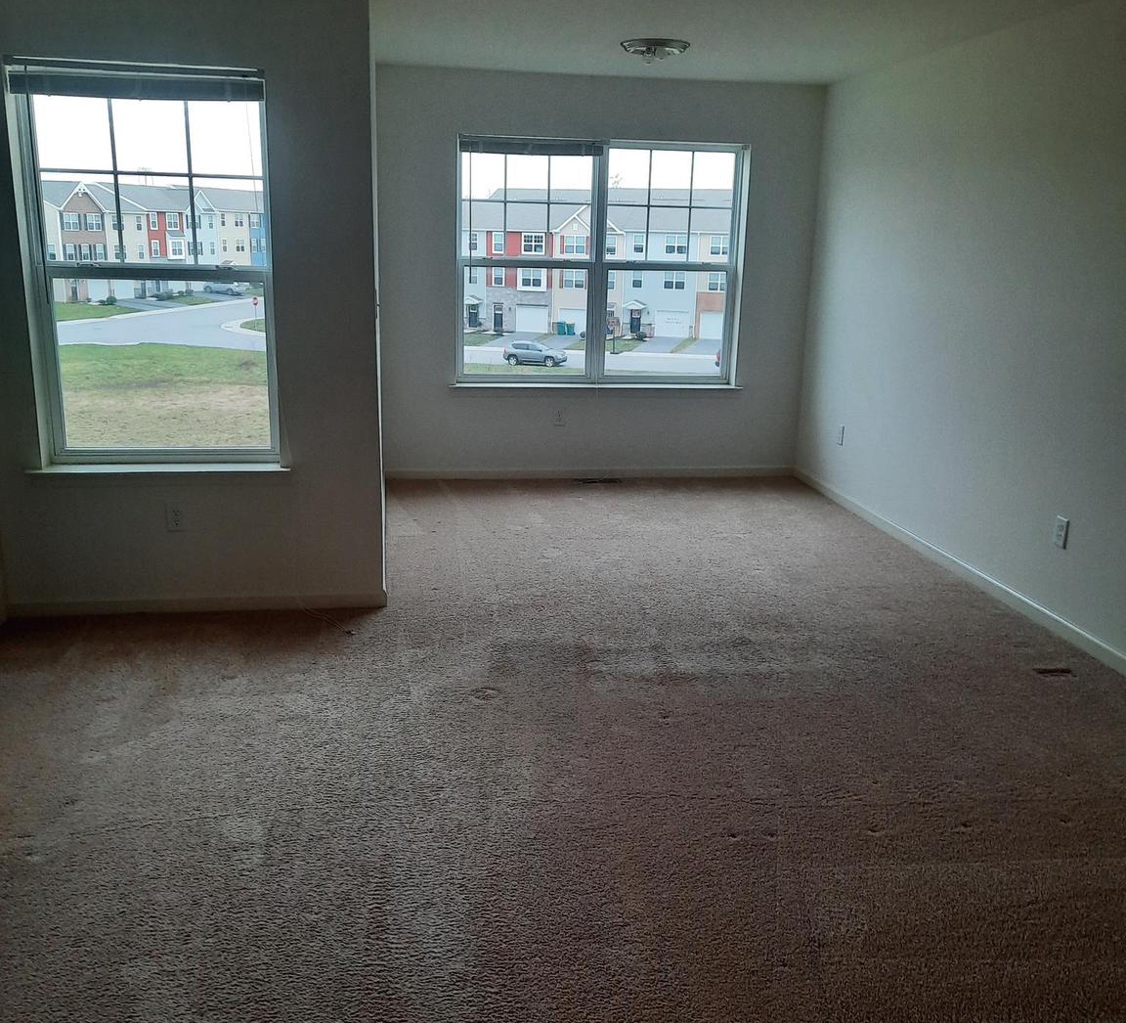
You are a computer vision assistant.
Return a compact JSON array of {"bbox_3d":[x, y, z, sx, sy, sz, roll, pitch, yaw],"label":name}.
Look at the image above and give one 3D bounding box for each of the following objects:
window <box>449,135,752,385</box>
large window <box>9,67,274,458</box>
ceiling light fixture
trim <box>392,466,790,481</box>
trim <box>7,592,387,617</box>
[{"bbox_3d":[0.241,-1.521,6.699,1.784,1.450,0.120,-1,15,-9],"label":"window"},{"bbox_3d":[-1.539,-0.899,4.085,0.878,1.447,0.120,-1,15,-9],"label":"large window"},{"bbox_3d":[0.452,-2.238,5.327,0.340,0.100,0.340,-1,15,-9],"label":"ceiling light fixture"},{"bbox_3d":[0.217,-0.244,6.964,2.689,0.070,0.015,-1,15,-9],"label":"trim"},{"bbox_3d":[-1.457,0.381,4.368,1.479,0.070,0.015,-1,15,-9],"label":"trim"}]

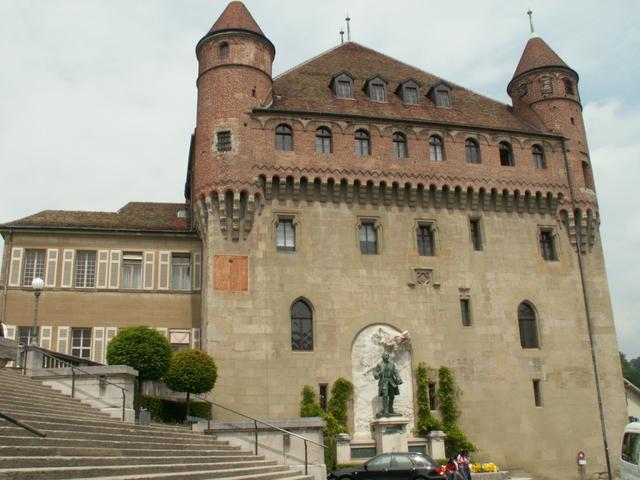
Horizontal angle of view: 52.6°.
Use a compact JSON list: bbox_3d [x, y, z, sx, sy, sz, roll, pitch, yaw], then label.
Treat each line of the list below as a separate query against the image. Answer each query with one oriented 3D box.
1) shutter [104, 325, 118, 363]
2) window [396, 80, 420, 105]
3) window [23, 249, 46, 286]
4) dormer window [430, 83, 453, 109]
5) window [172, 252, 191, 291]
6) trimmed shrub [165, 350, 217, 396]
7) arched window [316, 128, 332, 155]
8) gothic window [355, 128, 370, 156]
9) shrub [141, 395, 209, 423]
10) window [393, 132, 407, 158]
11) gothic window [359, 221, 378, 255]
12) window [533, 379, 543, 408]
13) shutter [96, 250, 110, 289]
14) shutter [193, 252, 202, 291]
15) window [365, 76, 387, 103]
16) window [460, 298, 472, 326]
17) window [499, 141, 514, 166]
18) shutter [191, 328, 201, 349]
[{"bbox_3d":[-9.932,5.102,30.901,0.534,1.849,0.060,2,-16,-13],"label":"shutter"},{"bbox_3d":[5.407,-8.875,40.191,1.254,1.800,1.300,2,-16,-14],"label":"window"},{"bbox_3d":[-14.683,1.450,33.397,1.035,2.051,0.150,2,-16,-14],"label":"window"},{"bbox_3d":[7.492,-8.791,40.718,1.289,1.789,1.300,2,-16,-14],"label":"dormer window"},{"bbox_3d":[-7.301,1.675,34.098,1.006,1.992,0.200,0,-16,-7],"label":"window"},{"bbox_3d":[-4.965,5.042,24.811,2.000,1.780,2.000,0,-16,-7],"label":"trimmed shrub"},{"bbox_3d":[0.214,-5.288,34.359,0.886,1.617,0.250,2,-16,-16],"label":"arched window"},{"bbox_3d":[2.257,-5.211,34.822,0.888,1.636,0.250,2,-16,-14],"label":"gothic window"},{"bbox_3d":[-5.493,6.463,24.600,2.650,1.100,1.200,2,-19,-13],"label":"shrub"},{"bbox_3d":[4.226,-4.993,34.436,0.830,1.519,0.300,2,-16,-15],"label":"window"},{"bbox_3d":[2.581,-0.152,34.230,1.021,1.901,0.300,2,-16,-16],"label":"gothic window"},{"bbox_3d":[10.353,7.313,30.928,0.418,1.293,0.250,2,-19,-13],"label":"window"},{"bbox_3d":[-11.434,1.551,34.113,0.525,2.038,0.060,2,-16,-14],"label":"shutter"},{"bbox_3d":[-6.223,1.589,32.808,0.474,1.972,0.060,2,-16,-13],"label":"shutter"},{"bbox_3d":[3.022,-8.007,35.782,1.050,1.620,1.200,2,-19,-13],"label":"window"},{"bbox_3d":[7.704,3.849,34.391,0.563,1.486,0.200,2,-16,-14],"label":"window"},{"bbox_3d":[10.782,-4.999,37.358,0.940,1.634,0.250,2,-16,-16],"label":"window"},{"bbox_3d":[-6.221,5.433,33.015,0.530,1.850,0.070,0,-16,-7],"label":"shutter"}]

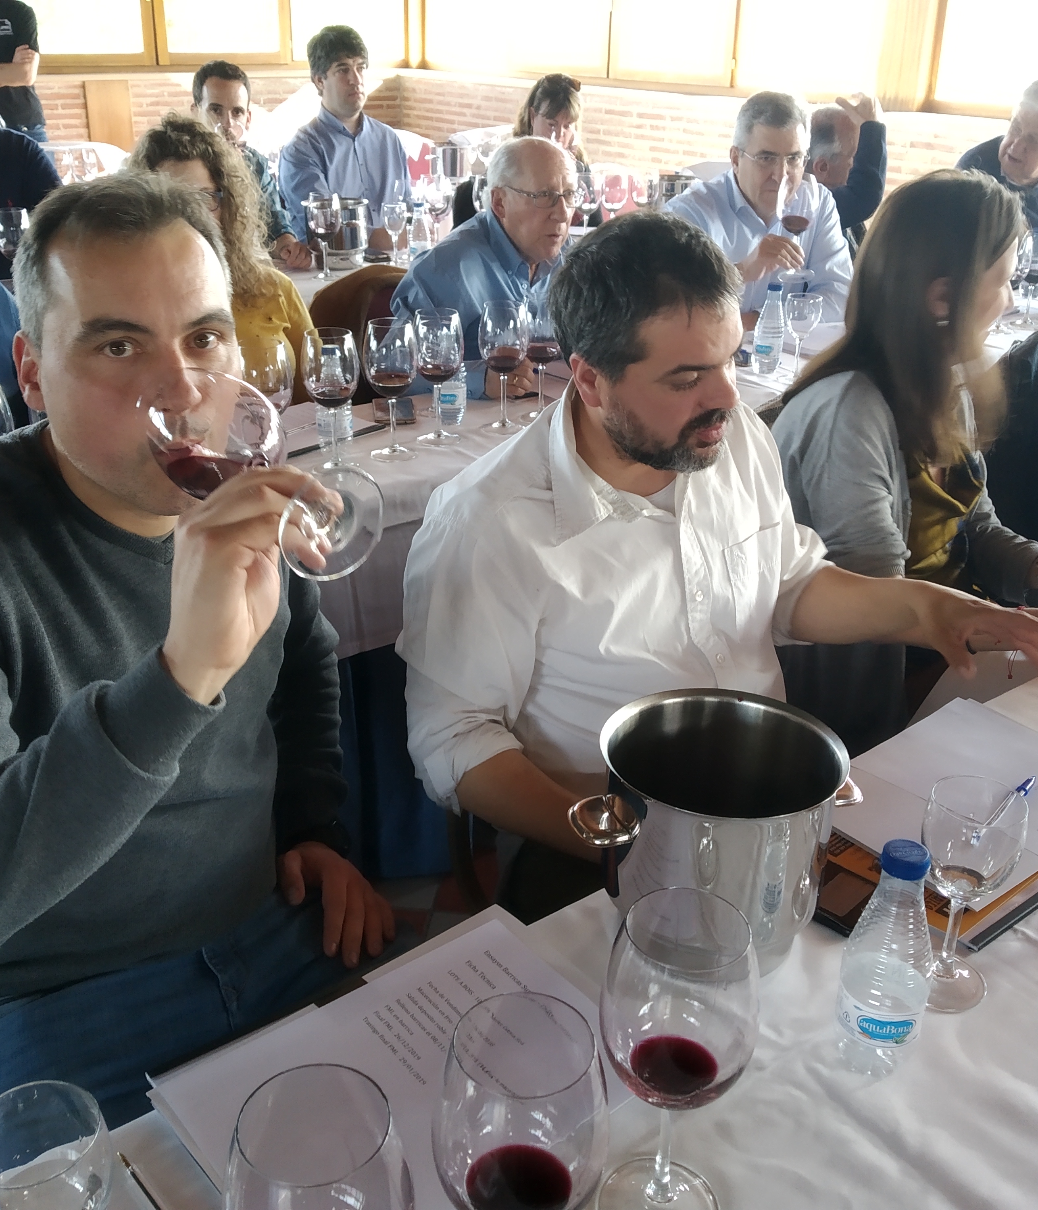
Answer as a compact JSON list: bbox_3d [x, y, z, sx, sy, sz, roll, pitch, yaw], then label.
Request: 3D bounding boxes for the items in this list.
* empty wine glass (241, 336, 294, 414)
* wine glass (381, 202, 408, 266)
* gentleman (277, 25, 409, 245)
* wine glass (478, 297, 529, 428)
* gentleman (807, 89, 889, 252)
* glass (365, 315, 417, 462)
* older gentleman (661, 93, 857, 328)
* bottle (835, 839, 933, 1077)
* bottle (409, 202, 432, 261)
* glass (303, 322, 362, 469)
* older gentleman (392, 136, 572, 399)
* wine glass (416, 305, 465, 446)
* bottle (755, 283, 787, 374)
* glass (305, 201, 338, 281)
[{"bbox_3d":[-0.399,-0.300,1.914,0.091,0.228,0.091,1,26,0],"label":"empty wine glass"},{"bbox_3d":[-0.362,-1.078,3.536,0.076,0.168,0.076,-1,26,-5],"label":"wine glass"},{"bbox_3d":[-0.455,-0.987,3.701,0.510,1.380,0.740,-14,29,-29],"label":"gentleman"},{"bbox_3d":[-0.027,-0.426,2.170,0.088,0.224,0.088,1,26,0],"label":"wine glass"},{"bbox_3d":[1.091,-0.902,3.761,0.660,1.280,0.540,14,29,25],"label":"gentleman"},{"bbox_3d":[-0.212,-0.358,2.024,0.088,0.224,0.088,1,26,0],"label":"glass"},{"bbox_3d":[0.540,-0.637,3.151,0.520,1.300,0.700,-12,29,-25],"label":"older gentleman"},{"bbox_3d":[0.258,0.243,0.844,0.065,0.171,0.065,11,27,20],"label":"bottle"},{"bbox_3d":[-0.295,-1.101,3.612,0.061,0.181,0.061,1,26,0],"label":"bottle"},{"bbox_3d":[-0.297,-0.321,1.930,0.092,0.224,0.092,-3,26,-8],"label":"glass"},{"bbox_3d":[-0.085,-0.431,2.744,0.540,1.220,0.740,-20,33,-37],"label":"older gentleman"},{"bbox_3d":[-0.141,-0.399,2.133,0.091,0.228,0.091,1,26,0],"label":"wine glass"},{"bbox_3d":[0.542,-0.593,2.610,0.061,0.181,0.061,1,26,0],"label":"bottle"},{"bbox_3d":[-0.528,-1.001,3.301,0.092,0.224,0.092,-3,26,-8],"label":"glass"}]

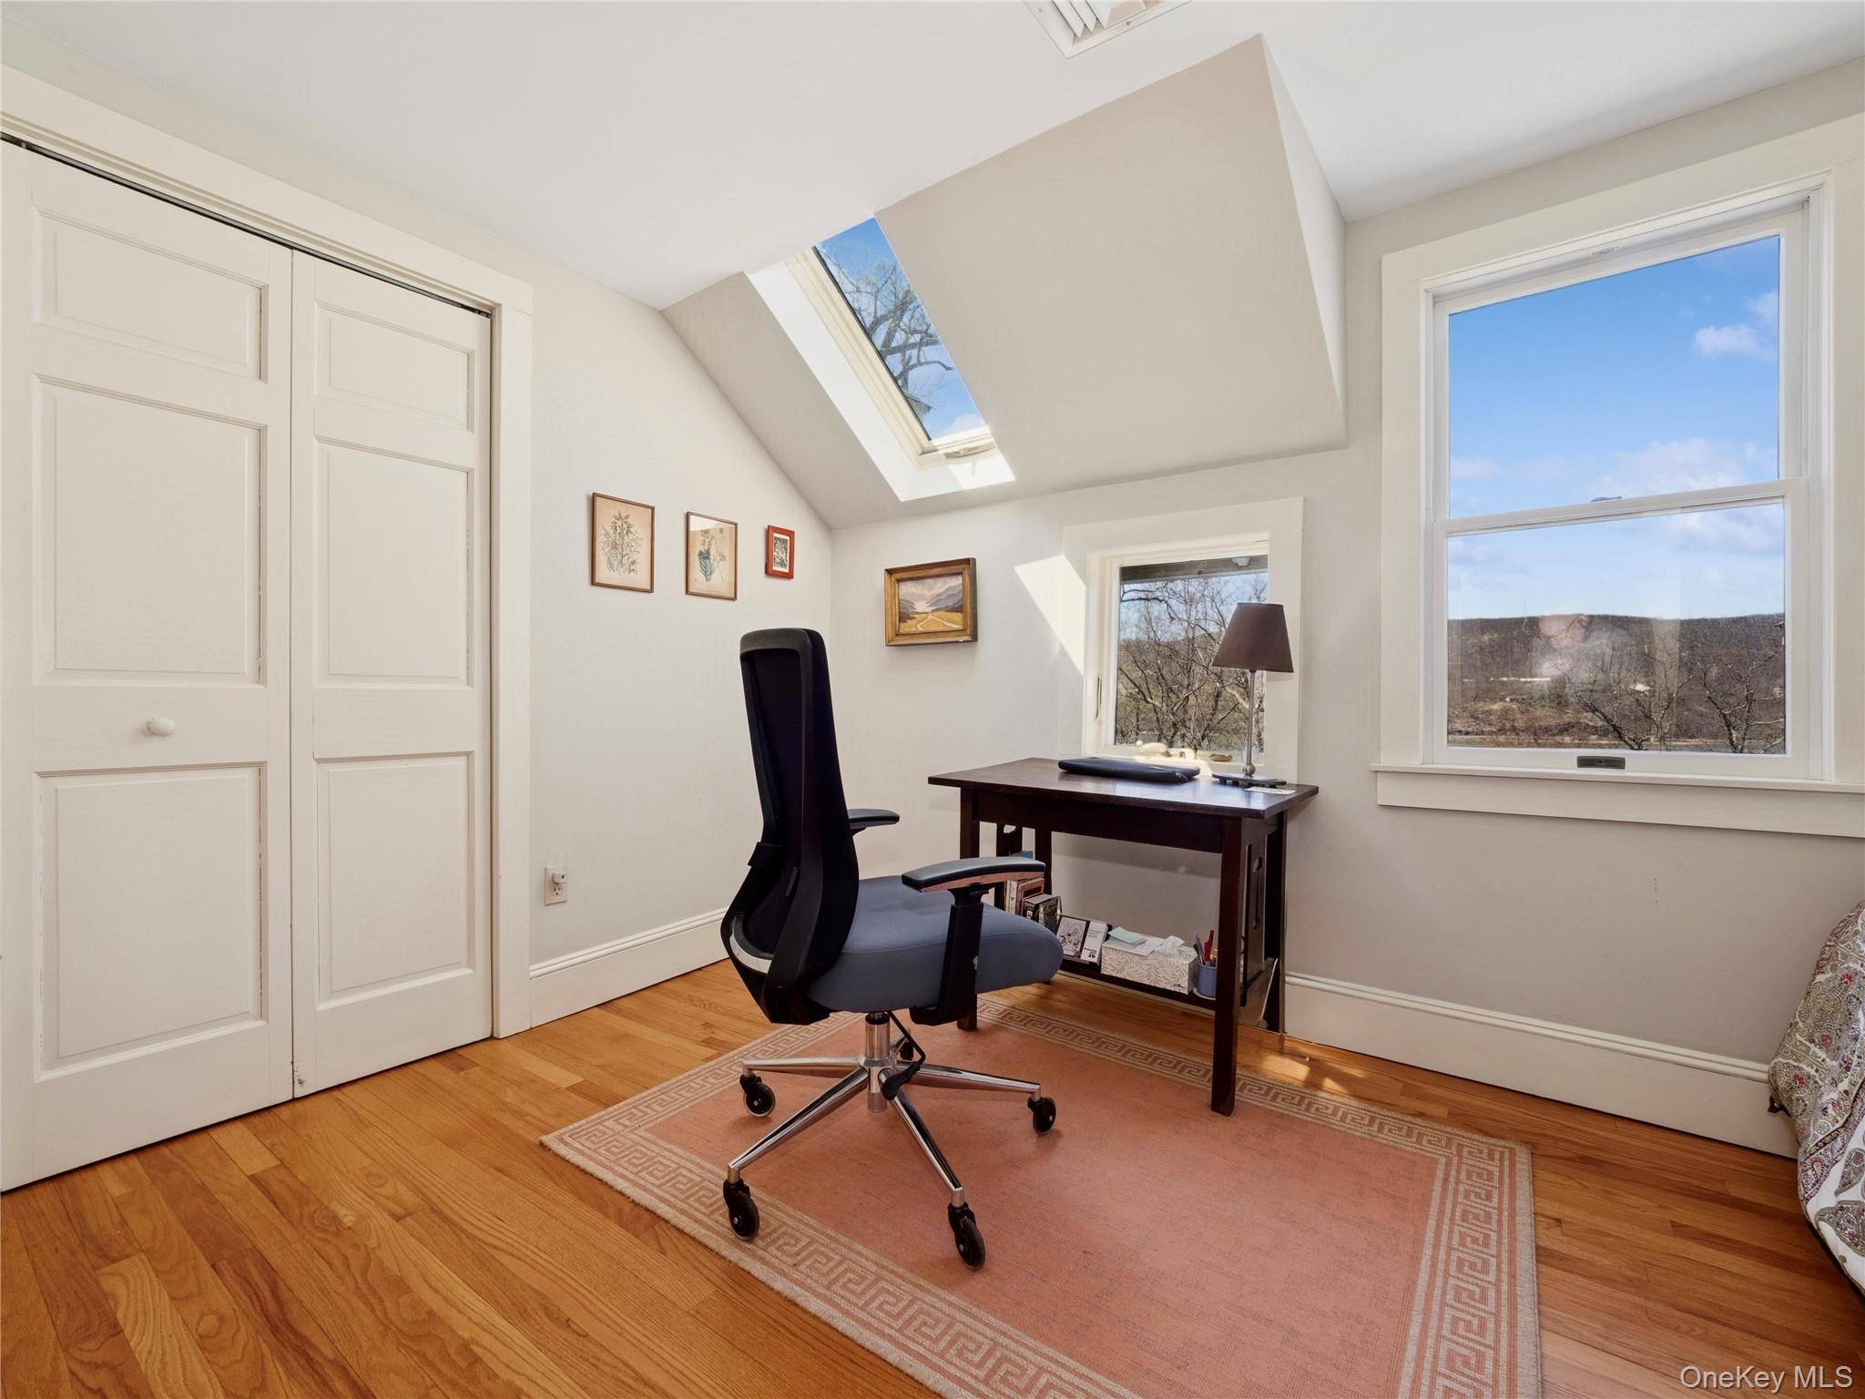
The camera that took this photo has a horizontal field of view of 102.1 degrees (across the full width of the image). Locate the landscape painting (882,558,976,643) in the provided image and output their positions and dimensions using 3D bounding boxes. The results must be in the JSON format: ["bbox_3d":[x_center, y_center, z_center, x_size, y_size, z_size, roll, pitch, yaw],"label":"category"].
[{"bbox_3d":[-0.011,-0.371,2.962,0.419,0.315,0.037,0,0,36],"label":"landscape painting"}]

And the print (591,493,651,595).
[{"bbox_3d":[-1.021,-0.511,2.495,0.018,0.295,0.223,0,0,36],"label":"print"}]

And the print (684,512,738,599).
[{"bbox_3d":[-0.812,-0.519,2.780,0.018,0.293,0.227,0,0,36],"label":"print"}]

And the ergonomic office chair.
[{"bbox_3d":[-0.088,0.420,1.669,0.729,1.118,0.729,0,0,-23],"label":"ergonomic office chair"}]

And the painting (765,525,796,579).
[{"bbox_3d":[-0.616,-0.590,3.047,0.017,0.197,0.148,0,0,36],"label":"painting"}]

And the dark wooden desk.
[{"bbox_3d":[0.543,0.609,2.191,0.946,0.739,0.591,0,0,37],"label":"dark wooden desk"}]

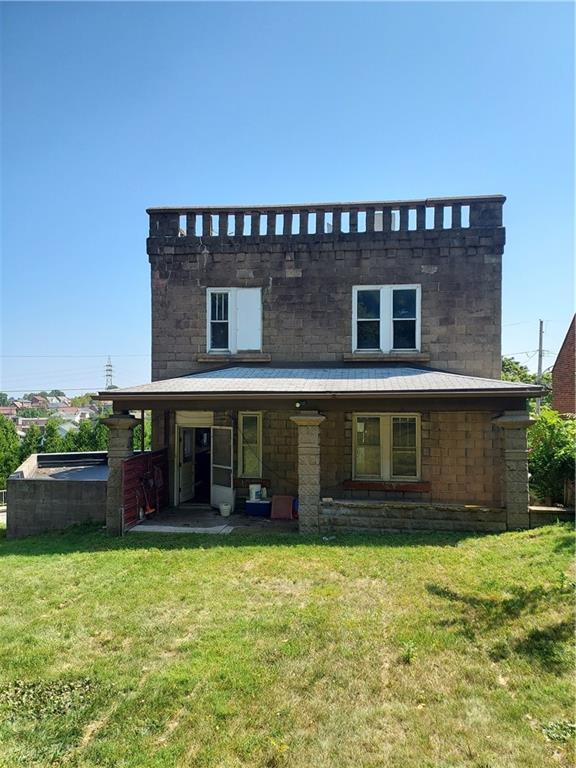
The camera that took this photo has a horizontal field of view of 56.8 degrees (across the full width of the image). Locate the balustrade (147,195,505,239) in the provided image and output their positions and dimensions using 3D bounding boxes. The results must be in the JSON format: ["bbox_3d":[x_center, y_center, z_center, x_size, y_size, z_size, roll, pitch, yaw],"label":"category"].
[{"bbox_3d":[0.793,-4.015,13.127,8.699,0.750,0.370,0,0,6],"label":"balustrade"}]

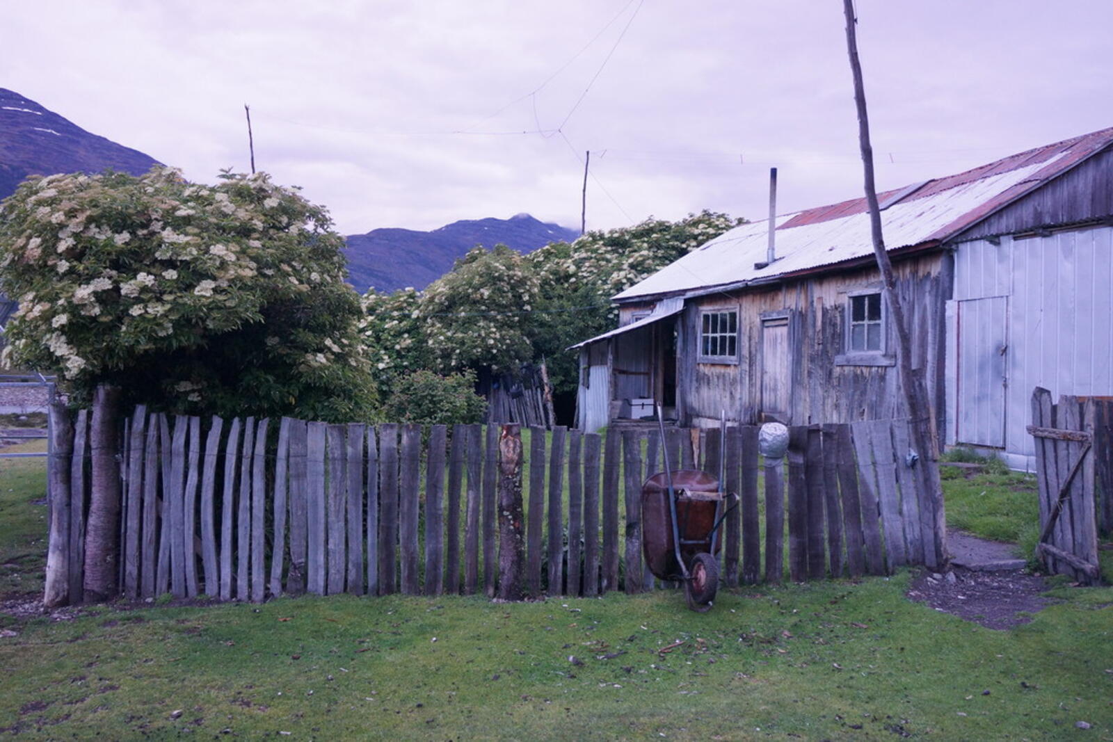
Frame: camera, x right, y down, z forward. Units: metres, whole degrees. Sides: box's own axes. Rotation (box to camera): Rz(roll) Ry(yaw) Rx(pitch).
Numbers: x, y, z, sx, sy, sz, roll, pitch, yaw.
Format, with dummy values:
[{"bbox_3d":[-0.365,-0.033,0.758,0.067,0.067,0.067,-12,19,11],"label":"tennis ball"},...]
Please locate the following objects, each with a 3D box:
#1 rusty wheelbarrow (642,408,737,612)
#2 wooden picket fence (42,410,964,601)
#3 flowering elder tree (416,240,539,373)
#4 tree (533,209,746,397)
[{"bbox_3d":[0.940,0.950,5.930,0.630,1.400,0.600,0,-6,-18],"label":"rusty wheelbarrow"},{"bbox_3d":[-0.180,0.970,6.380,6.800,1.330,0.280,0,0,-9],"label":"wooden picket fence"},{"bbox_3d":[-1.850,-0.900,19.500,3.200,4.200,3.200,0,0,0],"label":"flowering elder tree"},{"bbox_3d":[2.200,-1.500,22.300,6.000,5.500,4.800,0,0,0],"label":"tree"}]

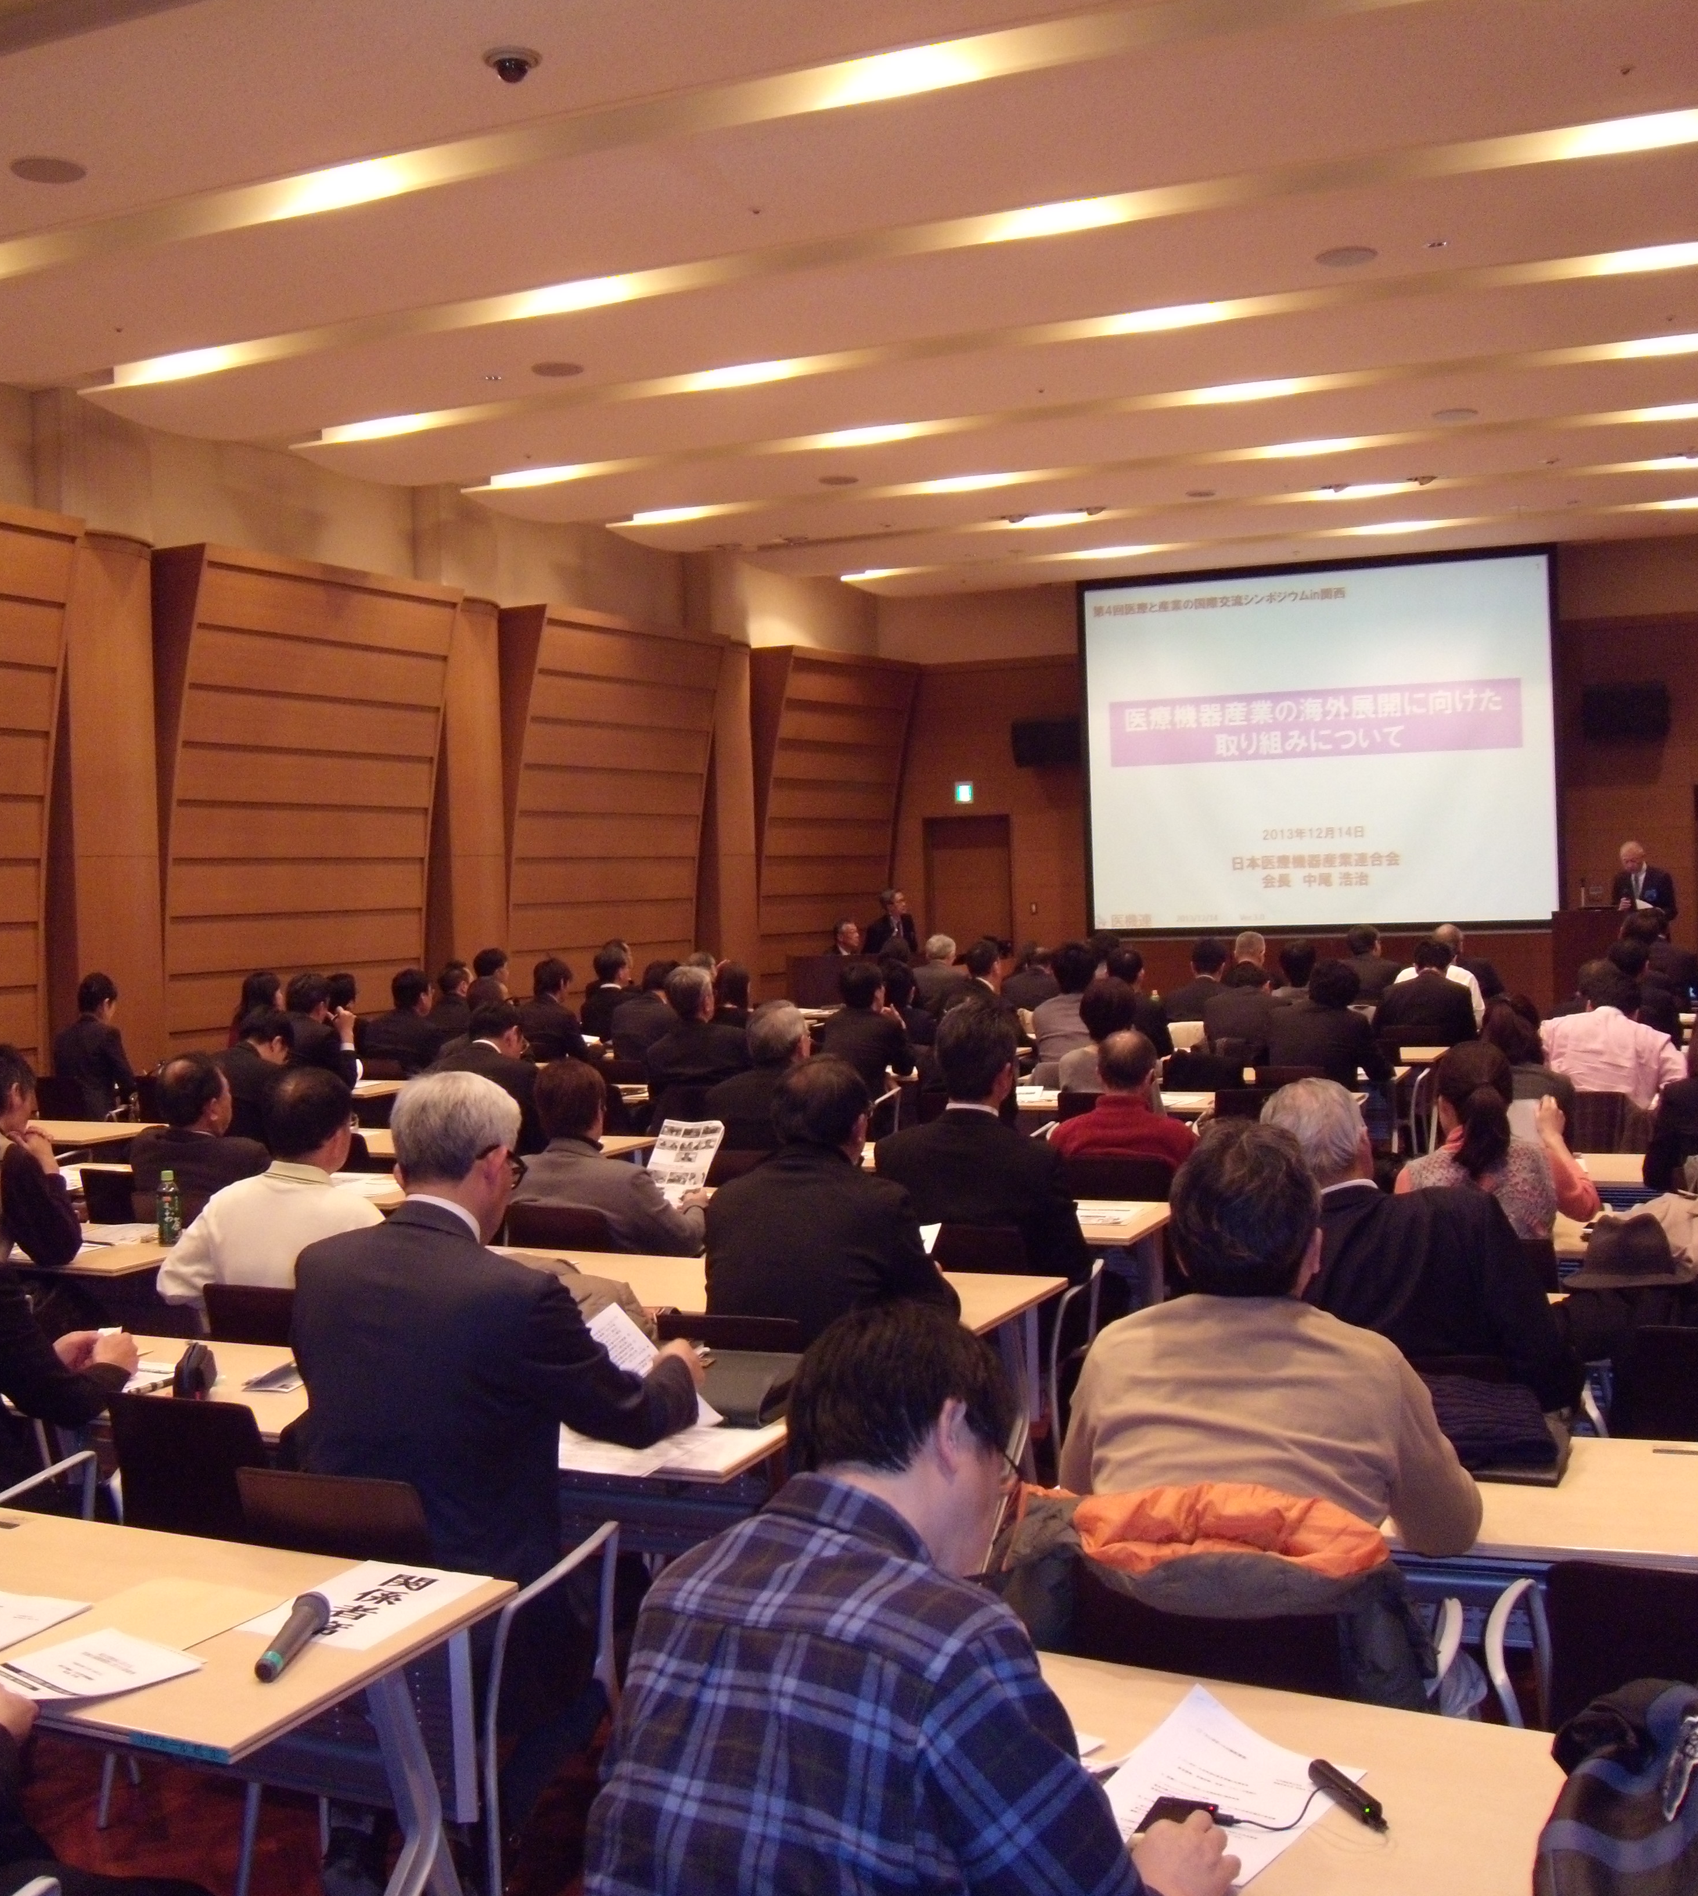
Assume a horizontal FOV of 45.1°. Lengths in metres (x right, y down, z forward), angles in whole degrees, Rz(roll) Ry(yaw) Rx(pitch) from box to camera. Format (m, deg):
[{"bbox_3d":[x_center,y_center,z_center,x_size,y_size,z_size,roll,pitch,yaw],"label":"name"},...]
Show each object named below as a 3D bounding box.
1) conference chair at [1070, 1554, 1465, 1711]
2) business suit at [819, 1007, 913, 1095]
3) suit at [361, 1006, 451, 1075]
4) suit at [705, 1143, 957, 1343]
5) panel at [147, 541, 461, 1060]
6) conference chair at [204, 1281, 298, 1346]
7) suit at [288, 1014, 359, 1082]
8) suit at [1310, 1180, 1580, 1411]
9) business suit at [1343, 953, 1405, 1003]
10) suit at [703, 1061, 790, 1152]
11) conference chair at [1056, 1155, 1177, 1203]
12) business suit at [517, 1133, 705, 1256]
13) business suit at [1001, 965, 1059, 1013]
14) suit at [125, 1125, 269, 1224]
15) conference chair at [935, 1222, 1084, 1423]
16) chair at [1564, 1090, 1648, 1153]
[{"bbox_3d":[0.576,1.159,2.905,0.560,0.840,0.560,-1,2,14],"label":"conference chair"},{"bbox_3d":[0.063,0.599,10.100,0.470,0.670,0.400,0,2,28],"label":"business suit"},{"bbox_3d":[-2.396,0.628,11.100,0.470,0.670,0.400,0,2,29],"label":"suit"},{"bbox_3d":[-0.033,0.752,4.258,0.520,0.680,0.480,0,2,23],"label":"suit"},{"bbox_3d":[-3.658,-0.744,14.190,0.542,3.689,2.582,0,2,27],"label":"panel"},{"bbox_3d":[-1.120,1.126,4.701,0.560,0.840,0.560,0,2,23],"label":"conference chair"},{"bbox_3d":[-2.552,0.670,9.840,0.470,0.670,0.400,0,2,28],"label":"suit"},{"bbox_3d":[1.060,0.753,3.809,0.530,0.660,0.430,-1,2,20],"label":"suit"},{"bbox_3d":[3.576,0.397,14.000,0.470,0.670,0.400,-1,2,23],"label":"business suit"},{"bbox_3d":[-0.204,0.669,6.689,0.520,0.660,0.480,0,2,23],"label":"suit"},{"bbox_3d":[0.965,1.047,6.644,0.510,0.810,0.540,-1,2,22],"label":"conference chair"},{"bbox_3d":[-0.664,0.828,5.706,0.470,0.630,0.410,0,2,28],"label":"business suit"},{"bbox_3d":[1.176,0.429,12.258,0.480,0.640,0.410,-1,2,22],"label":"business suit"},{"bbox_3d":[-1.913,0.840,6.157,0.460,0.630,0.410,-1,2,24],"label":"suit"},{"bbox_3d":[0.322,1.079,5.291,0.560,0.840,0.560,0,2,23],"label":"conference chair"},{"bbox_3d":[2.772,0.955,7.572,0.560,0.840,0.560,-1,2,14],"label":"chair"}]

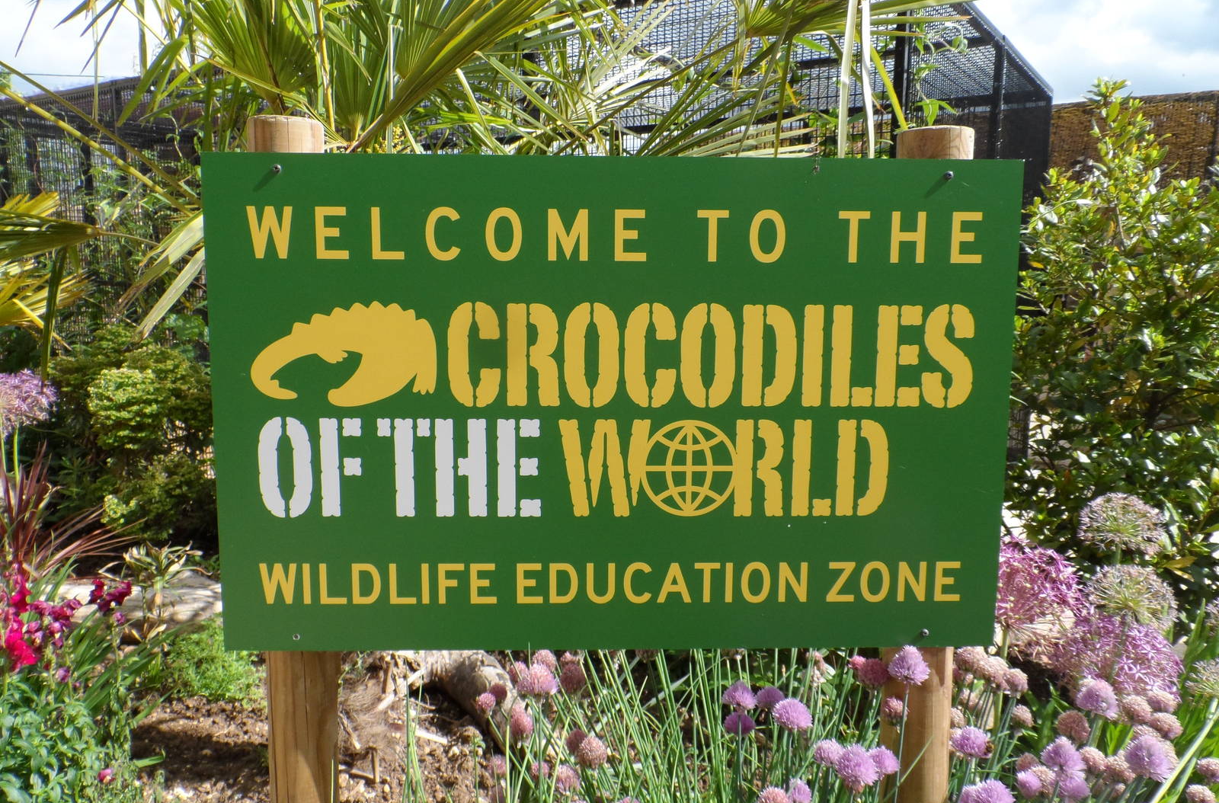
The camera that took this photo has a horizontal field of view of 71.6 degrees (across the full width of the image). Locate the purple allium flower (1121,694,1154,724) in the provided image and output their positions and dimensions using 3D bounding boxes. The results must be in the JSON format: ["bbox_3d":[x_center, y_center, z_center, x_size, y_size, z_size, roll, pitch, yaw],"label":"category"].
[{"bbox_3d":[0.575,0.336,0.920,0.037,0.030,0.037,0,6,0],"label":"purple allium flower"}]

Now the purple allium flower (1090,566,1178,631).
[{"bbox_3d":[0.695,0.261,1.122,0.119,0.091,0.119,0,6,0],"label":"purple allium flower"}]

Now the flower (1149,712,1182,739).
[{"bbox_3d":[0.526,0.307,0.800,0.029,0.025,0.029,0,6,0],"label":"flower"}]

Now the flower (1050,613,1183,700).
[{"bbox_3d":[0.648,0.326,1.080,0.150,0.135,0.150,0,6,0],"label":"flower"}]

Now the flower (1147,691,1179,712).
[{"bbox_3d":[0.654,0.355,1.000,0.037,0.027,0.037,0,6,0],"label":"flower"}]

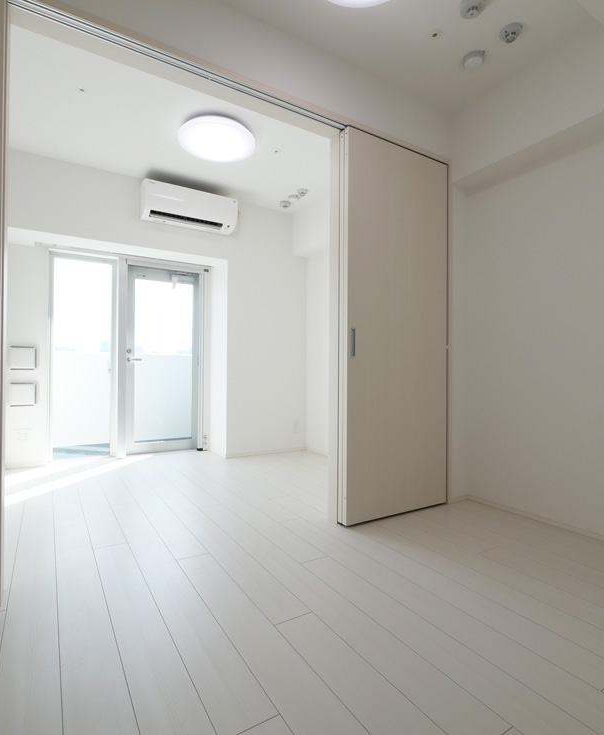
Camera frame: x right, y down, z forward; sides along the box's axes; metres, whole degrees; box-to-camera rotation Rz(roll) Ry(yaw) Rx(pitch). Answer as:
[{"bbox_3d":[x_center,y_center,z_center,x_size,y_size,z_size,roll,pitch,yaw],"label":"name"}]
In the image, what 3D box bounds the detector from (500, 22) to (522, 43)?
[{"bbox_3d":[1.009,-1.602,1.912,0.099,0.043,0.099,0,0,0],"label":"detector"}]

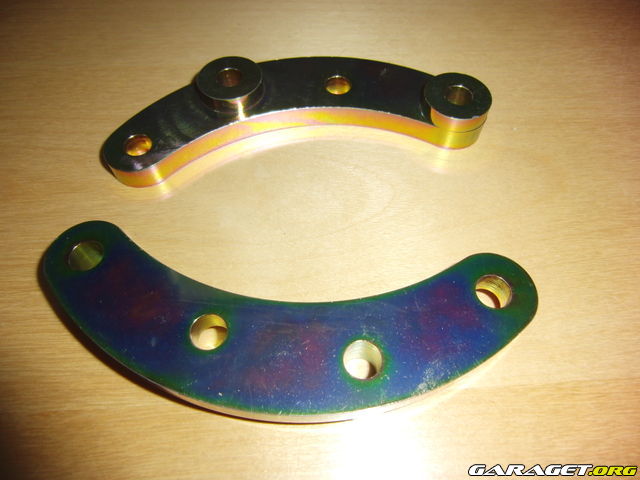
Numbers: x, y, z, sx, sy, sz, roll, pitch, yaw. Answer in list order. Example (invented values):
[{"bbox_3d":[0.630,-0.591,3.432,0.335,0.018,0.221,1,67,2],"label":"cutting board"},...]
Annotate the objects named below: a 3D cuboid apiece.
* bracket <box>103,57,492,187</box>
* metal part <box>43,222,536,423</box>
[{"bbox_3d":[-0.010,-0.059,0.194,0.161,0.018,0.057,-8,60,-4],"label":"bracket"},{"bbox_3d":[-0.013,0.028,0.144,0.161,0.018,0.057,5,60,3],"label":"metal part"}]

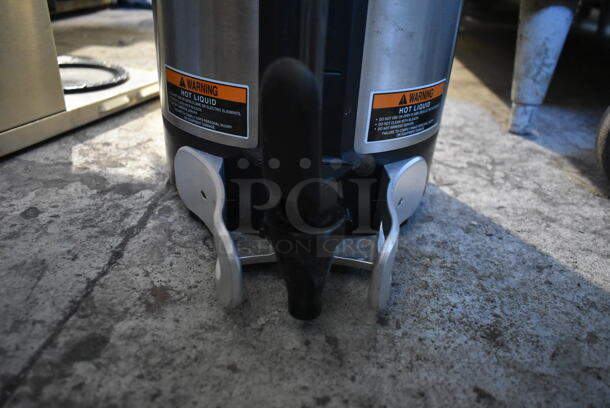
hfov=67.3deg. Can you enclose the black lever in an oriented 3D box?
[{"bbox_3d":[-0.001,-0.004,0.235,0.040,0.132,0.064,-2,27,-2],"label":"black lever"}]

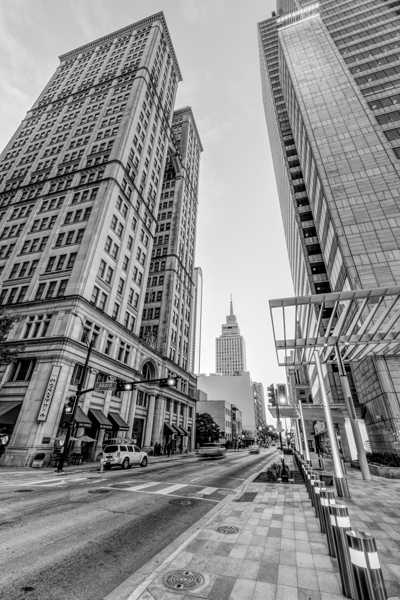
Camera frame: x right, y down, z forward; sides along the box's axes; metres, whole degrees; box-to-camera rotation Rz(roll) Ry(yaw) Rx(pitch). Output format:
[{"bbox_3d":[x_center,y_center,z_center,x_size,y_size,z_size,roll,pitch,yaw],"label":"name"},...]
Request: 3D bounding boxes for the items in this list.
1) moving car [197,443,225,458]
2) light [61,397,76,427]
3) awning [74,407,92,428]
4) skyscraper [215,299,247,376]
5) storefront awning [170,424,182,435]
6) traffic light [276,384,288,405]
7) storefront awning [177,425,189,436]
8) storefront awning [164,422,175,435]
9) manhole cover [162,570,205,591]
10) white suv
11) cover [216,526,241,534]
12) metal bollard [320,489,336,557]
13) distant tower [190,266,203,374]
[{"bbox_3d":[1.997,21.542,35.682,1.850,1.600,4.600,-7,-30,16],"label":"moving car"},{"bbox_3d":[-9.971,8.233,19.346,0.520,1.300,0.400,-7,-30,16],"label":"light"},{"bbox_3d":[-11.291,10.925,23.459,1.900,1.850,1.950,-7,-30,16],"label":"awning"},{"bbox_3d":[36.711,63.211,271.898,31.000,165.000,26.000,-7,-30,16],"label":"skyscraper"},{"bbox_3d":[-3.855,23.288,44.728,1.850,1.820,1.900,-7,-30,16],"label":"storefront awning"},{"bbox_3d":[5.212,5.976,15.780,0.600,1.260,0.350,-7,-30,16],"label":"traffic light"},{"bbox_3d":[-2.973,24.829,47.231,1.550,1.600,2.000,-7,-30,16],"label":"storefront awning"},{"bbox_3d":[-4.764,21.832,42.106,1.550,1.650,2.000,-7,-30,16],"label":"storefront awning"},{"bbox_3d":[-0.245,4.285,3.824,0.640,0.030,0.640,1,-29,1],"label":"manhole cover"},{"bbox_3d":[-6.747,14.522,23.266,1.880,1.820,4.750,-11,-32,23],"label":"white suv"},{"bbox_3d":[0.681,5.499,5.969,0.530,0.030,0.530,1,-29,1],"label":"cover"},{"bbox_3d":[2.754,4.646,5.237,0.265,1.030,0.265,-7,-30,16],"label":"metal bollard"},{"bbox_3d":[-22.860,54.813,335.458,44.000,240.000,44.000,-7,-30,16],"label":"distant tower"}]

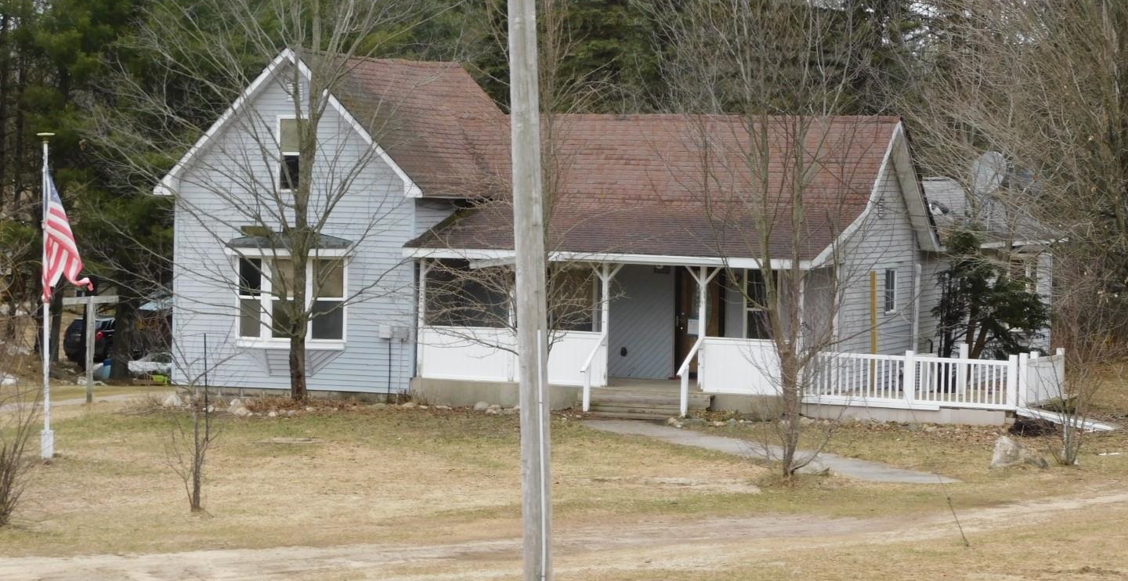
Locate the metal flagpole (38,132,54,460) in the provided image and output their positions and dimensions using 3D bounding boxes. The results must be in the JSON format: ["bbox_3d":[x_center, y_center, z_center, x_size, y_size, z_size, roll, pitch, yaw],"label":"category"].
[{"bbox_3d":[-7.442,0.060,46.579,0.220,4.720,0.220,1,2,0],"label":"metal flagpole"}]

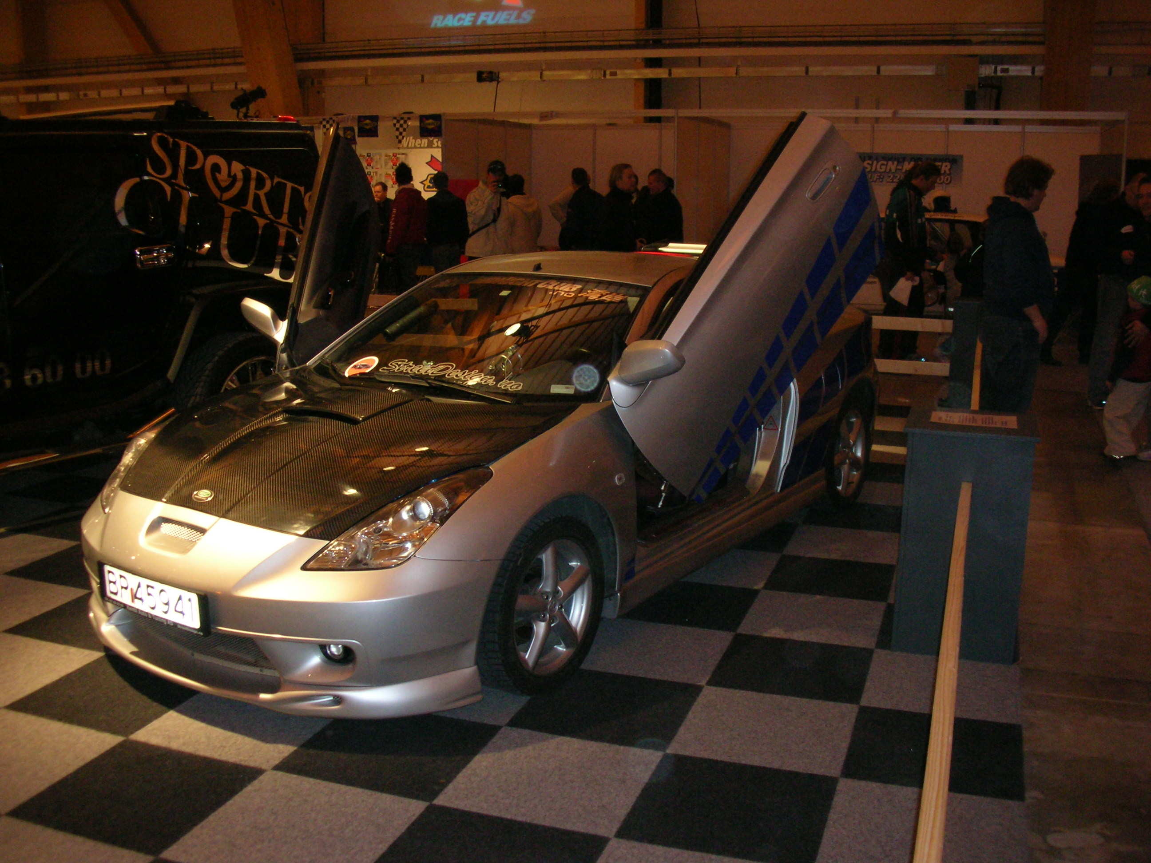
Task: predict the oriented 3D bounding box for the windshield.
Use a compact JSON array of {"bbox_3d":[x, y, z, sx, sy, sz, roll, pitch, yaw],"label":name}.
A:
[{"bbox_3d":[-0.360,-0.411,4.486,1.360,0.140,0.860,8,41,33],"label":"windshield"}]

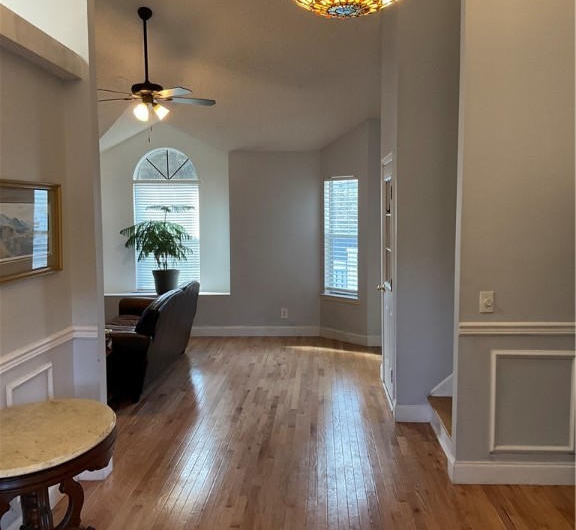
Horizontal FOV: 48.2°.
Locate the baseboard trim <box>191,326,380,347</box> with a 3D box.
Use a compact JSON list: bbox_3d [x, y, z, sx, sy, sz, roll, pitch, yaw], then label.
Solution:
[{"bbox_3d":[-0.084,0.901,8.195,2.447,0.134,0.620,0,5,2],"label":"baseboard trim"}]

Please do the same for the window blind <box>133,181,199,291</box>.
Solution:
[{"bbox_3d":[-1.658,-0.376,8.822,0.876,1.480,0.060,0,5,3],"label":"window blind"}]

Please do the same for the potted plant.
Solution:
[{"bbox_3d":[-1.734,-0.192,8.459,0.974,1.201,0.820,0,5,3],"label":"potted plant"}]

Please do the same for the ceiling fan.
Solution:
[{"bbox_3d":[-1.296,-1.823,5.863,1.290,1.025,1.270,0,5,3],"label":"ceiling fan"}]

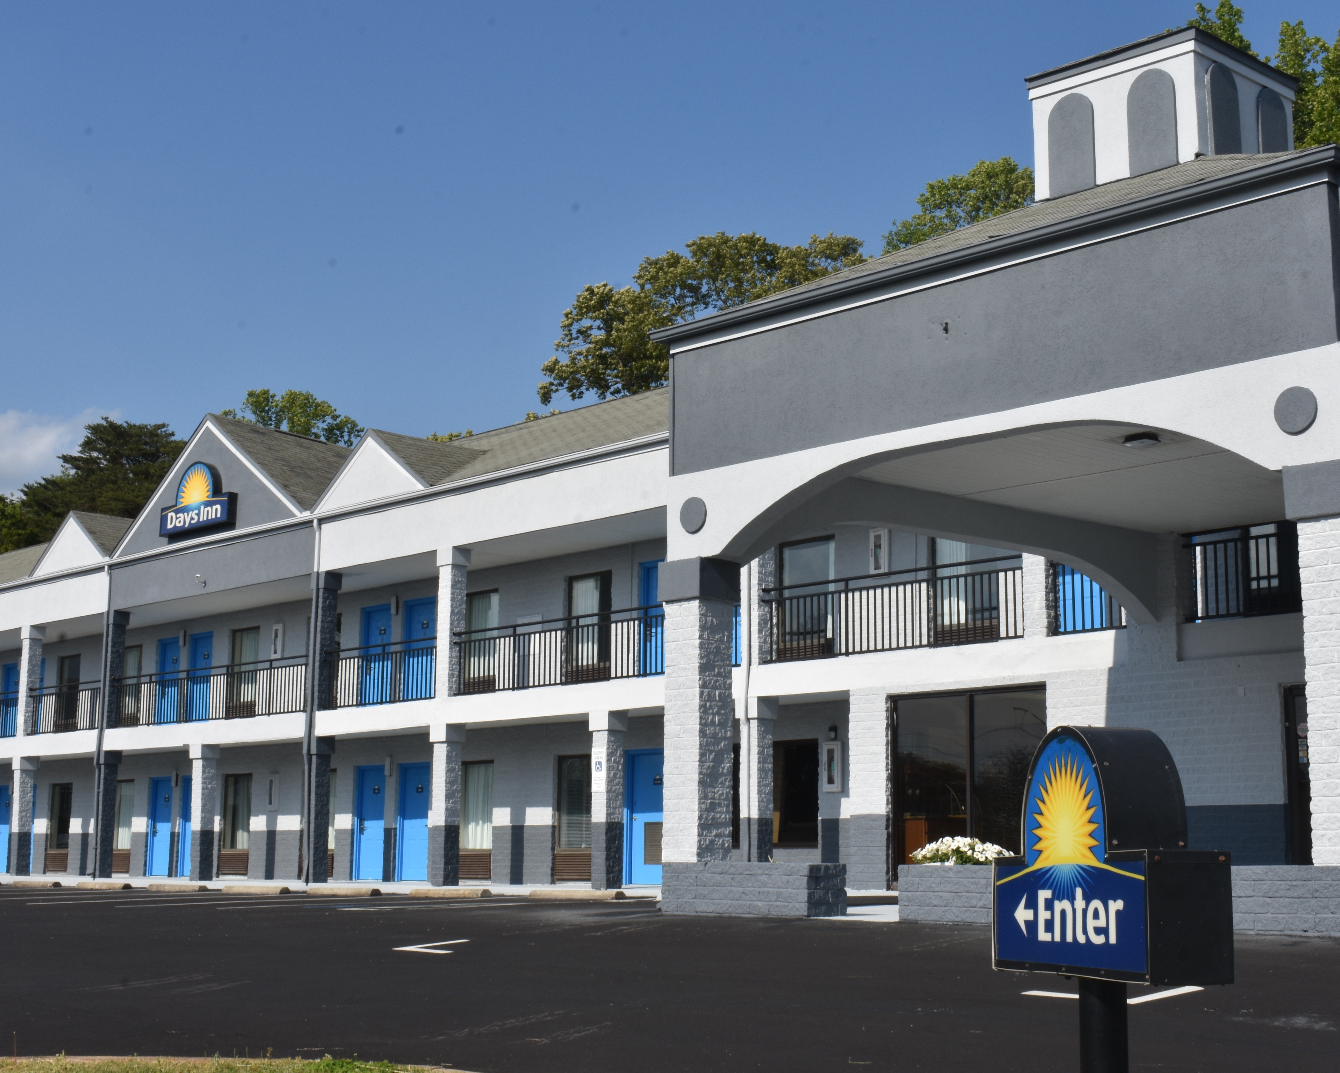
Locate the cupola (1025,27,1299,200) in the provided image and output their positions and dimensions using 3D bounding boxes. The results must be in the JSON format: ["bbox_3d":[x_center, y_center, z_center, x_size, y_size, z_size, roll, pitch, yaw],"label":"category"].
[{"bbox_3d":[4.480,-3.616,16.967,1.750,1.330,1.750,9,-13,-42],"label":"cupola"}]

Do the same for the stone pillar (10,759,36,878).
[{"bbox_3d":[-14.121,6.097,40.720,0.404,2.565,0.404,9,-13,-43],"label":"stone pillar"}]

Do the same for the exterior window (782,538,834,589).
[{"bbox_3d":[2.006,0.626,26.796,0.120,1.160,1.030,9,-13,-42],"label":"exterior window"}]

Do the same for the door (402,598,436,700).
[{"bbox_3d":[-4.496,2.158,33.732,0.090,2.069,1.019,9,-13,-43],"label":"door"}]

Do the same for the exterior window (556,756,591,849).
[{"bbox_3d":[-1.450,4.302,30.182,0.090,1.527,1.093,9,-13,-43],"label":"exterior window"}]

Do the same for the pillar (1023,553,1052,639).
[{"bbox_3d":[4.312,0.011,21.764,0.340,2.380,0.350,10,-14,-43],"label":"pillar"}]

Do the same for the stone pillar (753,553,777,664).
[{"bbox_3d":[1.177,0.561,24.945,0.350,2.380,0.350,10,-14,-43],"label":"stone pillar"}]

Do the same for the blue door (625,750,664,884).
[{"bbox_3d":[-0.322,4.217,28.094,0.100,2.020,0.920,10,-14,-43],"label":"blue door"}]

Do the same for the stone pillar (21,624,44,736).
[{"bbox_3d":[-13.635,3.110,39.981,0.370,2.380,0.370,10,-14,-43],"label":"stone pillar"}]

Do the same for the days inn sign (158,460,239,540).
[{"bbox_3d":[-9.147,-0.769,36.382,0.227,1.324,2.508,9,-13,-43],"label":"days inn sign"}]

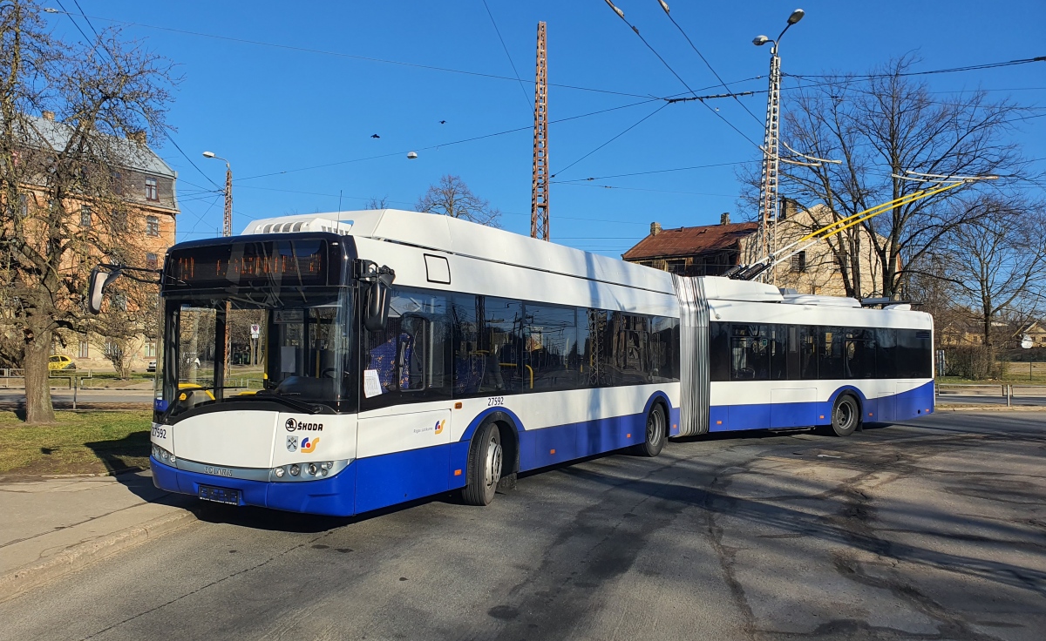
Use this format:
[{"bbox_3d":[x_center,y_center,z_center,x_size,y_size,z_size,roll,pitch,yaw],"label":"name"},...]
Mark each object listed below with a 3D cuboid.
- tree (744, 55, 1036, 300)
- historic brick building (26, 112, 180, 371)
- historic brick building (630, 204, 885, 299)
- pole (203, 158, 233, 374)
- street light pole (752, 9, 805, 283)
[{"bbox_3d":[22.617,-6.550,48.825,18.000,20.500,16.000,1,-3,-18],"label":"tree"},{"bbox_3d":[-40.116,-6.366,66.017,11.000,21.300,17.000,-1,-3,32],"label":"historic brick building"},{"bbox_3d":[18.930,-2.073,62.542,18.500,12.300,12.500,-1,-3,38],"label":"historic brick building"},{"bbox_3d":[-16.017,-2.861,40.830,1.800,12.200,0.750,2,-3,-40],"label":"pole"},{"bbox_3d":[8.183,-3.643,25.578,0.750,12.900,2.400,1,-2,-10],"label":"street light pole"}]

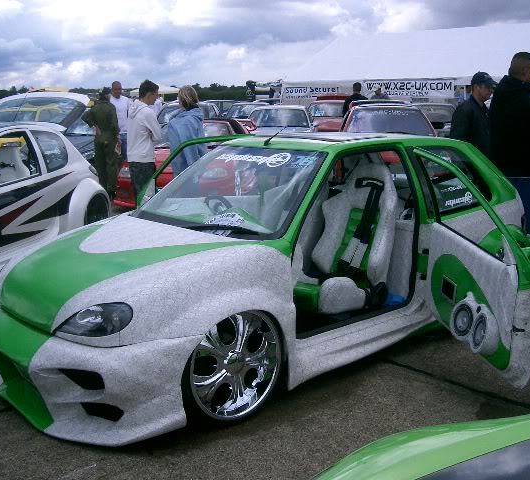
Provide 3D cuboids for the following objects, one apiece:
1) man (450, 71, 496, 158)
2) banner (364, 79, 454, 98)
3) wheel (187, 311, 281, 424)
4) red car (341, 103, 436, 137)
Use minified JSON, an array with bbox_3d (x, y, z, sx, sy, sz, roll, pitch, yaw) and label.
[{"bbox_3d":[1.970,-0.679,6.749,0.340,1.750,0.500,3,12,18],"label":"man"},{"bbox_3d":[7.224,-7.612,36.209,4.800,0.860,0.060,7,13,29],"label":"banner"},{"bbox_3d":[-0.175,0.571,3.416,0.530,0.530,0.200,-9,14,-38],"label":"wheel"},{"bbox_3d":[2.111,-1.584,12.228,1.640,1.390,3.800,1,11,4],"label":"red car"}]

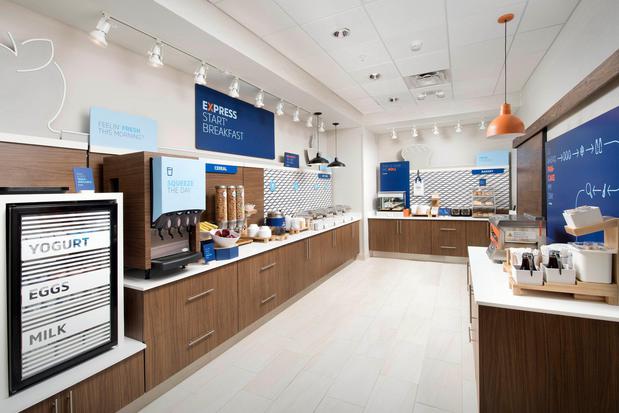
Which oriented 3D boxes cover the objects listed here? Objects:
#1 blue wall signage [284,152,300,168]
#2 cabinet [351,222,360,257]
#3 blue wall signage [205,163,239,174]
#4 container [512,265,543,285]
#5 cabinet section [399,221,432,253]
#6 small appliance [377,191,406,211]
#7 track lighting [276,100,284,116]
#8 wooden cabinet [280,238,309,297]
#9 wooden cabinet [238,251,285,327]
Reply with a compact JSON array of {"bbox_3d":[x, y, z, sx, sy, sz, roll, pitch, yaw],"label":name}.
[{"bbox_3d":[-0.293,-0.791,4.743,0.020,0.235,0.460,1,4,29],"label":"blue wall signage"},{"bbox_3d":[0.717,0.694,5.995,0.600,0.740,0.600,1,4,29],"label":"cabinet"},{"bbox_3d":[-1.034,-0.442,3.295,0.025,0.101,0.524,0,3,29],"label":"blue wall signage"},{"bbox_3d":[1.346,0.424,1.712,0.120,0.088,0.130,0,4,19],"label":"container"},{"bbox_3d":[2.390,0.632,6.087,0.637,0.725,0.580,0,3,28],"label":"cabinet section"},{"bbox_3d":[1.965,-0.138,6.510,0.570,0.440,0.420,1,4,29],"label":"small appliance"},{"bbox_3d":[-0.433,-1.449,4.065,0.122,0.234,0.101,0,3,29],"label":"track lighting"},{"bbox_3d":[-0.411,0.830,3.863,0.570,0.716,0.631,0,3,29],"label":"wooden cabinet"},{"bbox_3d":[-0.750,0.871,3.256,0.570,0.716,0.828,0,3,29],"label":"wooden cabinet"}]

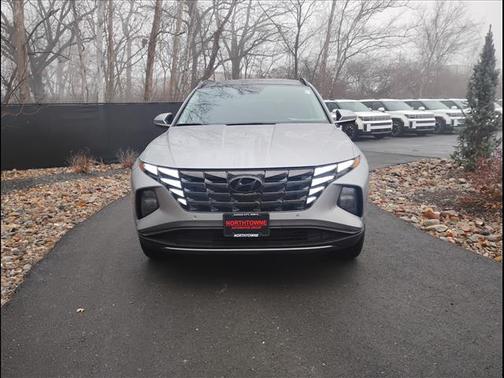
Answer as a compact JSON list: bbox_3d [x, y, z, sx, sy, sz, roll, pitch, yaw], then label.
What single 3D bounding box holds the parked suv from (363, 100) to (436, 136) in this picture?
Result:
[{"bbox_3d":[6.818,-3.623,20.606,1.920,1.740,4.830,-6,12,-25],"label":"parked suv"}]

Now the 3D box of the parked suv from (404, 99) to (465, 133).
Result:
[{"bbox_3d":[9.261,-3.900,21.779,1.920,1.740,4.830,-6,12,-25],"label":"parked suv"}]

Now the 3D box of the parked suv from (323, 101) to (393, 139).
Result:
[{"bbox_3d":[4.392,-3.343,19.420,1.920,1.740,4.830,-6,12,-25],"label":"parked suv"}]

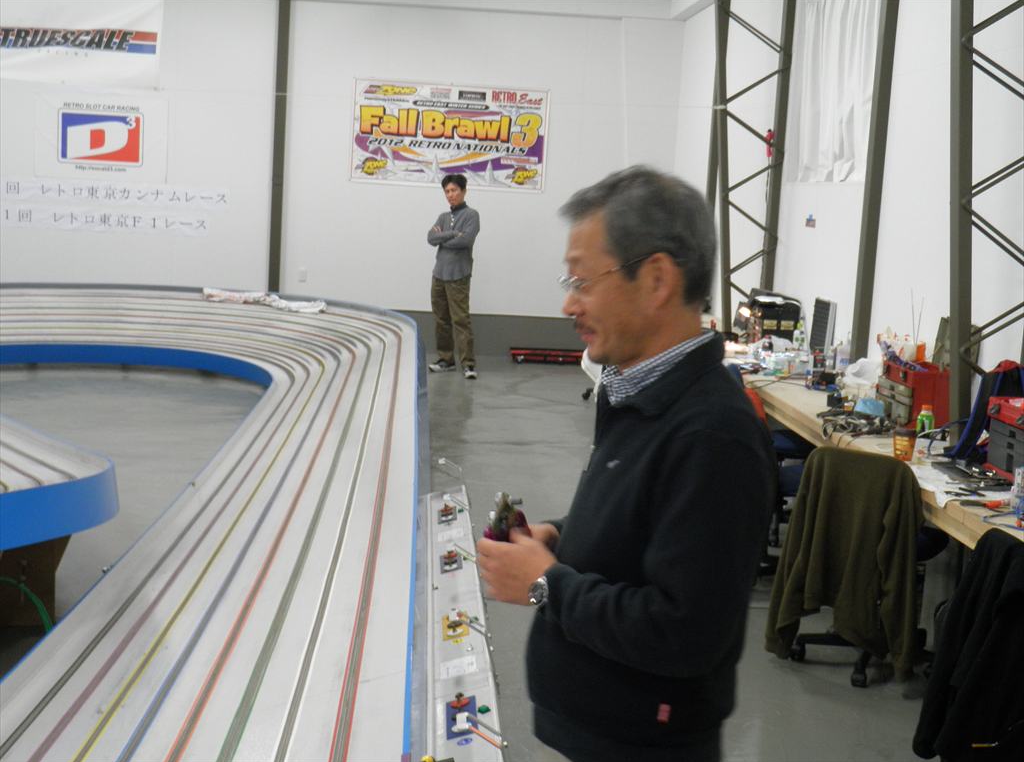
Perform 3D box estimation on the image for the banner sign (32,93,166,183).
[{"bbox_3d":[-3.769,-2.228,13.323,1.200,0.760,0.020,3,8,-5],"label":"banner sign"}]

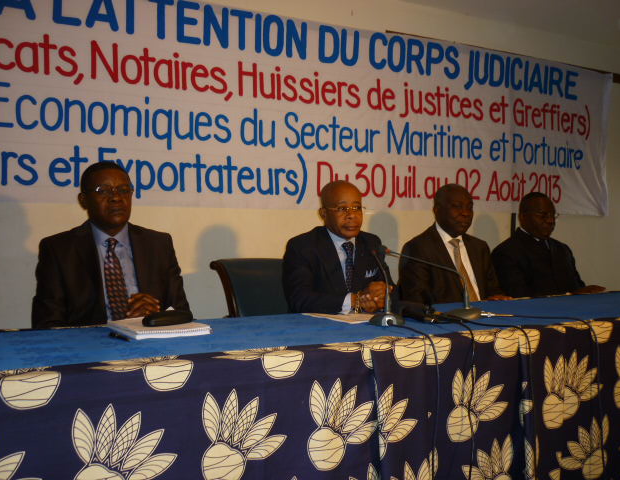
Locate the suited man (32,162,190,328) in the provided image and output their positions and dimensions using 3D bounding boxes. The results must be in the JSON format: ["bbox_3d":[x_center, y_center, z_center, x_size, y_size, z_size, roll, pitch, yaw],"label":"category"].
[{"bbox_3d":[-0.630,0.376,2.045,0.580,1.310,0.800,0,0,-25],"label":"suited man"}]

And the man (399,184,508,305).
[{"bbox_3d":[0.730,0.380,2.690,0.570,1.280,0.800,0,0,-27],"label":"man"}]

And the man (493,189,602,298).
[{"bbox_3d":[1.250,0.385,2.980,0.560,1.270,0.800,0,0,-27],"label":"man"}]

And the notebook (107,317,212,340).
[{"bbox_3d":[-0.480,0.281,1.950,0.230,0.024,0.290,0,0,-30],"label":"notebook"}]

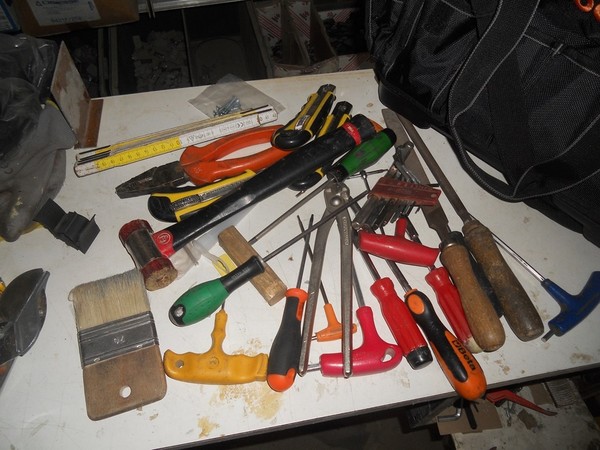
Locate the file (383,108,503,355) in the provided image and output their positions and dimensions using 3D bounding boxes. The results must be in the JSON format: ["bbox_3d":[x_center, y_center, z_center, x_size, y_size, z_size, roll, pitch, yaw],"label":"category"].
[{"bbox_3d":[0.139,-0.022,0.504,0.032,0.030,0.320,-9,54,-7],"label":"file"}]

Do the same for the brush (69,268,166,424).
[{"bbox_3d":[-0.164,0.103,0.419,0.065,0.017,0.128,-17,58,-12],"label":"brush"}]

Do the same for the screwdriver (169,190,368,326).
[{"bbox_3d":[-0.023,0.023,0.456,0.226,0.034,0.034,-32,62,-15],"label":"screwdriver"}]

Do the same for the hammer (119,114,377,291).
[{"bbox_3d":[-0.042,-0.036,0.493,0.295,0.036,0.075,-30,62,-15],"label":"hammer"}]

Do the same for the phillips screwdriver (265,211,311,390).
[{"bbox_3d":[-0.002,0.064,0.446,0.028,0.028,0.182,8,54,4],"label":"phillips screwdriver"}]

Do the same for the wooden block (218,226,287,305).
[{"bbox_3d":[-0.048,0.040,0.465,0.019,0.015,0.088,-33,63,-21],"label":"wooden block"}]

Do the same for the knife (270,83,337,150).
[{"bbox_3d":[0.015,-0.134,0.560,0.042,0.027,0.138,17,44,10],"label":"knife"}]

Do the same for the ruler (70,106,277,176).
[{"bbox_3d":[-0.142,-0.101,0.557,0.240,0.017,0.020,-17,58,-12],"label":"ruler"}]

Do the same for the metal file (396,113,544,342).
[{"bbox_3d":[0.169,-0.022,0.508,0.030,0.030,0.308,-13,56,-10],"label":"metal file"}]

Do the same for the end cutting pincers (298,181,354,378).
[{"bbox_3d":[0.031,0.040,0.453,0.054,0.022,0.212,5,53,2],"label":"end cutting pincers"}]

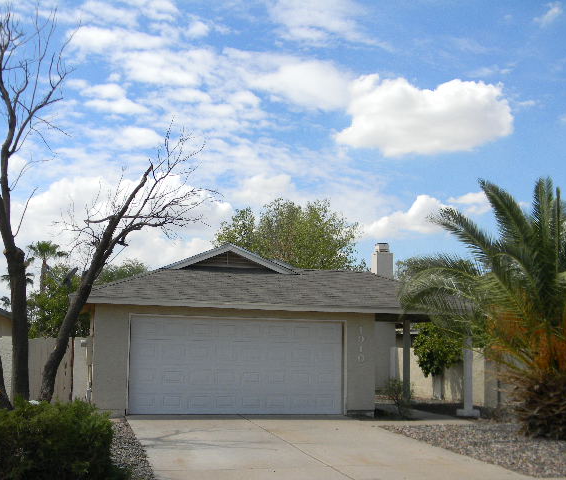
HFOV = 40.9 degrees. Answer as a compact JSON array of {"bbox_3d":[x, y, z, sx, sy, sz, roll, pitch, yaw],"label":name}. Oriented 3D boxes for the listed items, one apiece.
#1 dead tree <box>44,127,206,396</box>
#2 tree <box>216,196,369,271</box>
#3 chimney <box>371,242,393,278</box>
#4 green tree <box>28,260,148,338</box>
[{"bbox_3d":[-2.978,0.542,13.754,2.950,5.528,2.300,1,-8,0],"label":"dead tree"},{"bbox_3d":[0.226,2.104,30.007,5.600,7.305,5.200,1,-8,0],"label":"tree"},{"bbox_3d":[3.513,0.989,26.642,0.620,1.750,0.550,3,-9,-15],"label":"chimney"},{"bbox_3d":[-6.261,2.753,23.832,3.600,3.989,3.300,1,-8,0],"label":"green tree"}]

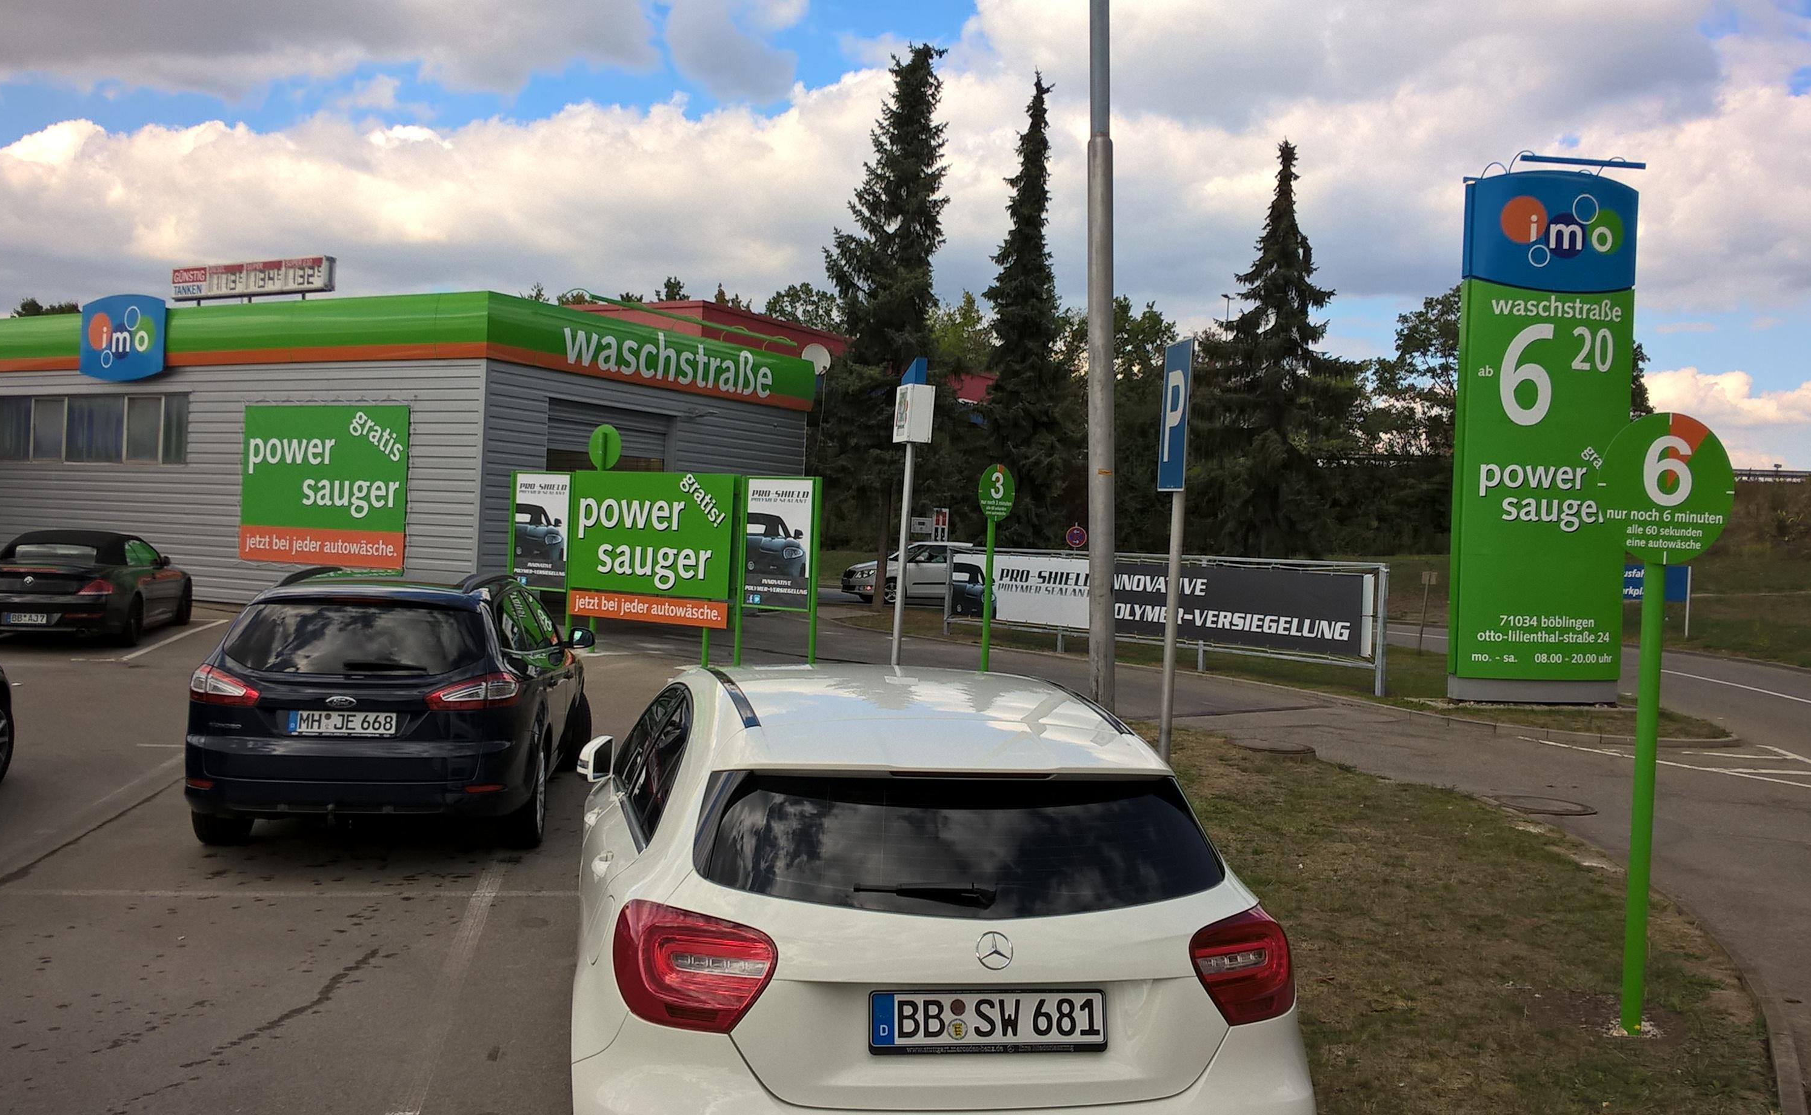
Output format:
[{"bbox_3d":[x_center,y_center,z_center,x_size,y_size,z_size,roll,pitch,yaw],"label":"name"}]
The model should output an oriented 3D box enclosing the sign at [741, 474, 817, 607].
[{"bbox_3d":[-1.542,-0.169,19.587,1.125,1.645,0.100,3,0,31],"label":"sign"}]

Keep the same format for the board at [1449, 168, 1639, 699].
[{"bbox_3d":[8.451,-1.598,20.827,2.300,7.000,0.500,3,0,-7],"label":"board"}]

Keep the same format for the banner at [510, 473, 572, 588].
[{"bbox_3d":[-4.984,-0.369,21.660,1.087,1.599,0.100,3,0,31],"label":"banner"}]

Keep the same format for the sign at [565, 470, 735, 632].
[{"bbox_3d":[-3.290,-0.131,20.514,2.647,1.931,0.130,3,0,31],"label":"sign"}]

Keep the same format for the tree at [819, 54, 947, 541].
[{"bbox_3d":[-0.379,-5.356,36.800,3.400,13.297,3.400,3,0,0],"label":"tree"}]

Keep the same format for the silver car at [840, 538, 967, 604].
[{"bbox_3d":[0.368,0.471,41.804,4.150,1.570,1.700,2,0,-26],"label":"silver car"}]

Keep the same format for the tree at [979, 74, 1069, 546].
[{"bbox_3d":[2.853,-5.143,38.000,2.400,13.090,2.400,3,0,0],"label":"tree"}]

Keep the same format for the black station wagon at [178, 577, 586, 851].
[{"bbox_3d":[-3.135,0.847,10.225,1.920,1.510,4.820,3,0,-8],"label":"black station wagon"}]

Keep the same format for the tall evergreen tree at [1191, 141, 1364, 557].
[{"bbox_3d":[9.915,-4.703,42.000,4.600,12.804,4.600,3,0,0],"label":"tall evergreen tree"}]

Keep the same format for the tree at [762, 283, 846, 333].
[{"bbox_3d":[-4.179,-5.381,65.000,5.500,12.004,5.500,3,0,0],"label":"tree"}]

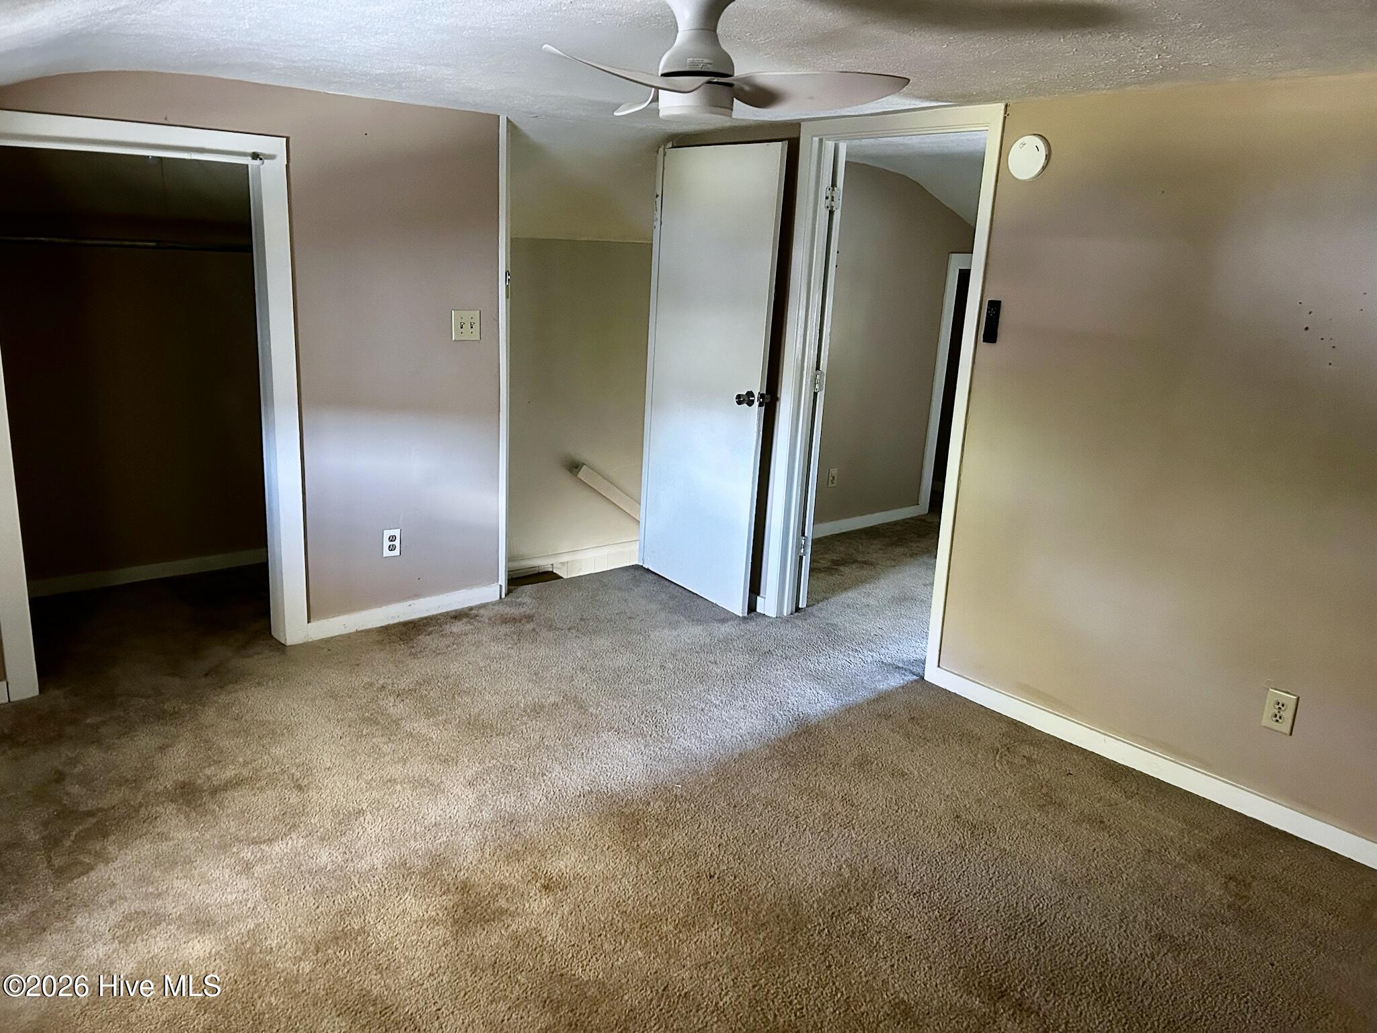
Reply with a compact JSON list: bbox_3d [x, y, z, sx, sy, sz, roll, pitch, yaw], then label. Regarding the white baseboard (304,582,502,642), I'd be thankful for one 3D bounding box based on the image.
[{"bbox_3d":[-1.125,0.379,4.163,0.835,0.084,0.016,-9,19,-39],"label":"white baseboard"}]

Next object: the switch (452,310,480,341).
[{"bbox_3d":[-0.866,-0.747,4.048,0.116,0.115,0.012,-9,19,-39],"label":"switch"}]

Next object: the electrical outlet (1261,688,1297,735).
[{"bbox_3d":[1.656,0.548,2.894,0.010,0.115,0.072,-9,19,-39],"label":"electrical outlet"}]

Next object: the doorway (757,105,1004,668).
[{"bbox_3d":[0.715,-0.458,3.937,0.140,2.006,0.920,-9,19,-39],"label":"doorway"}]

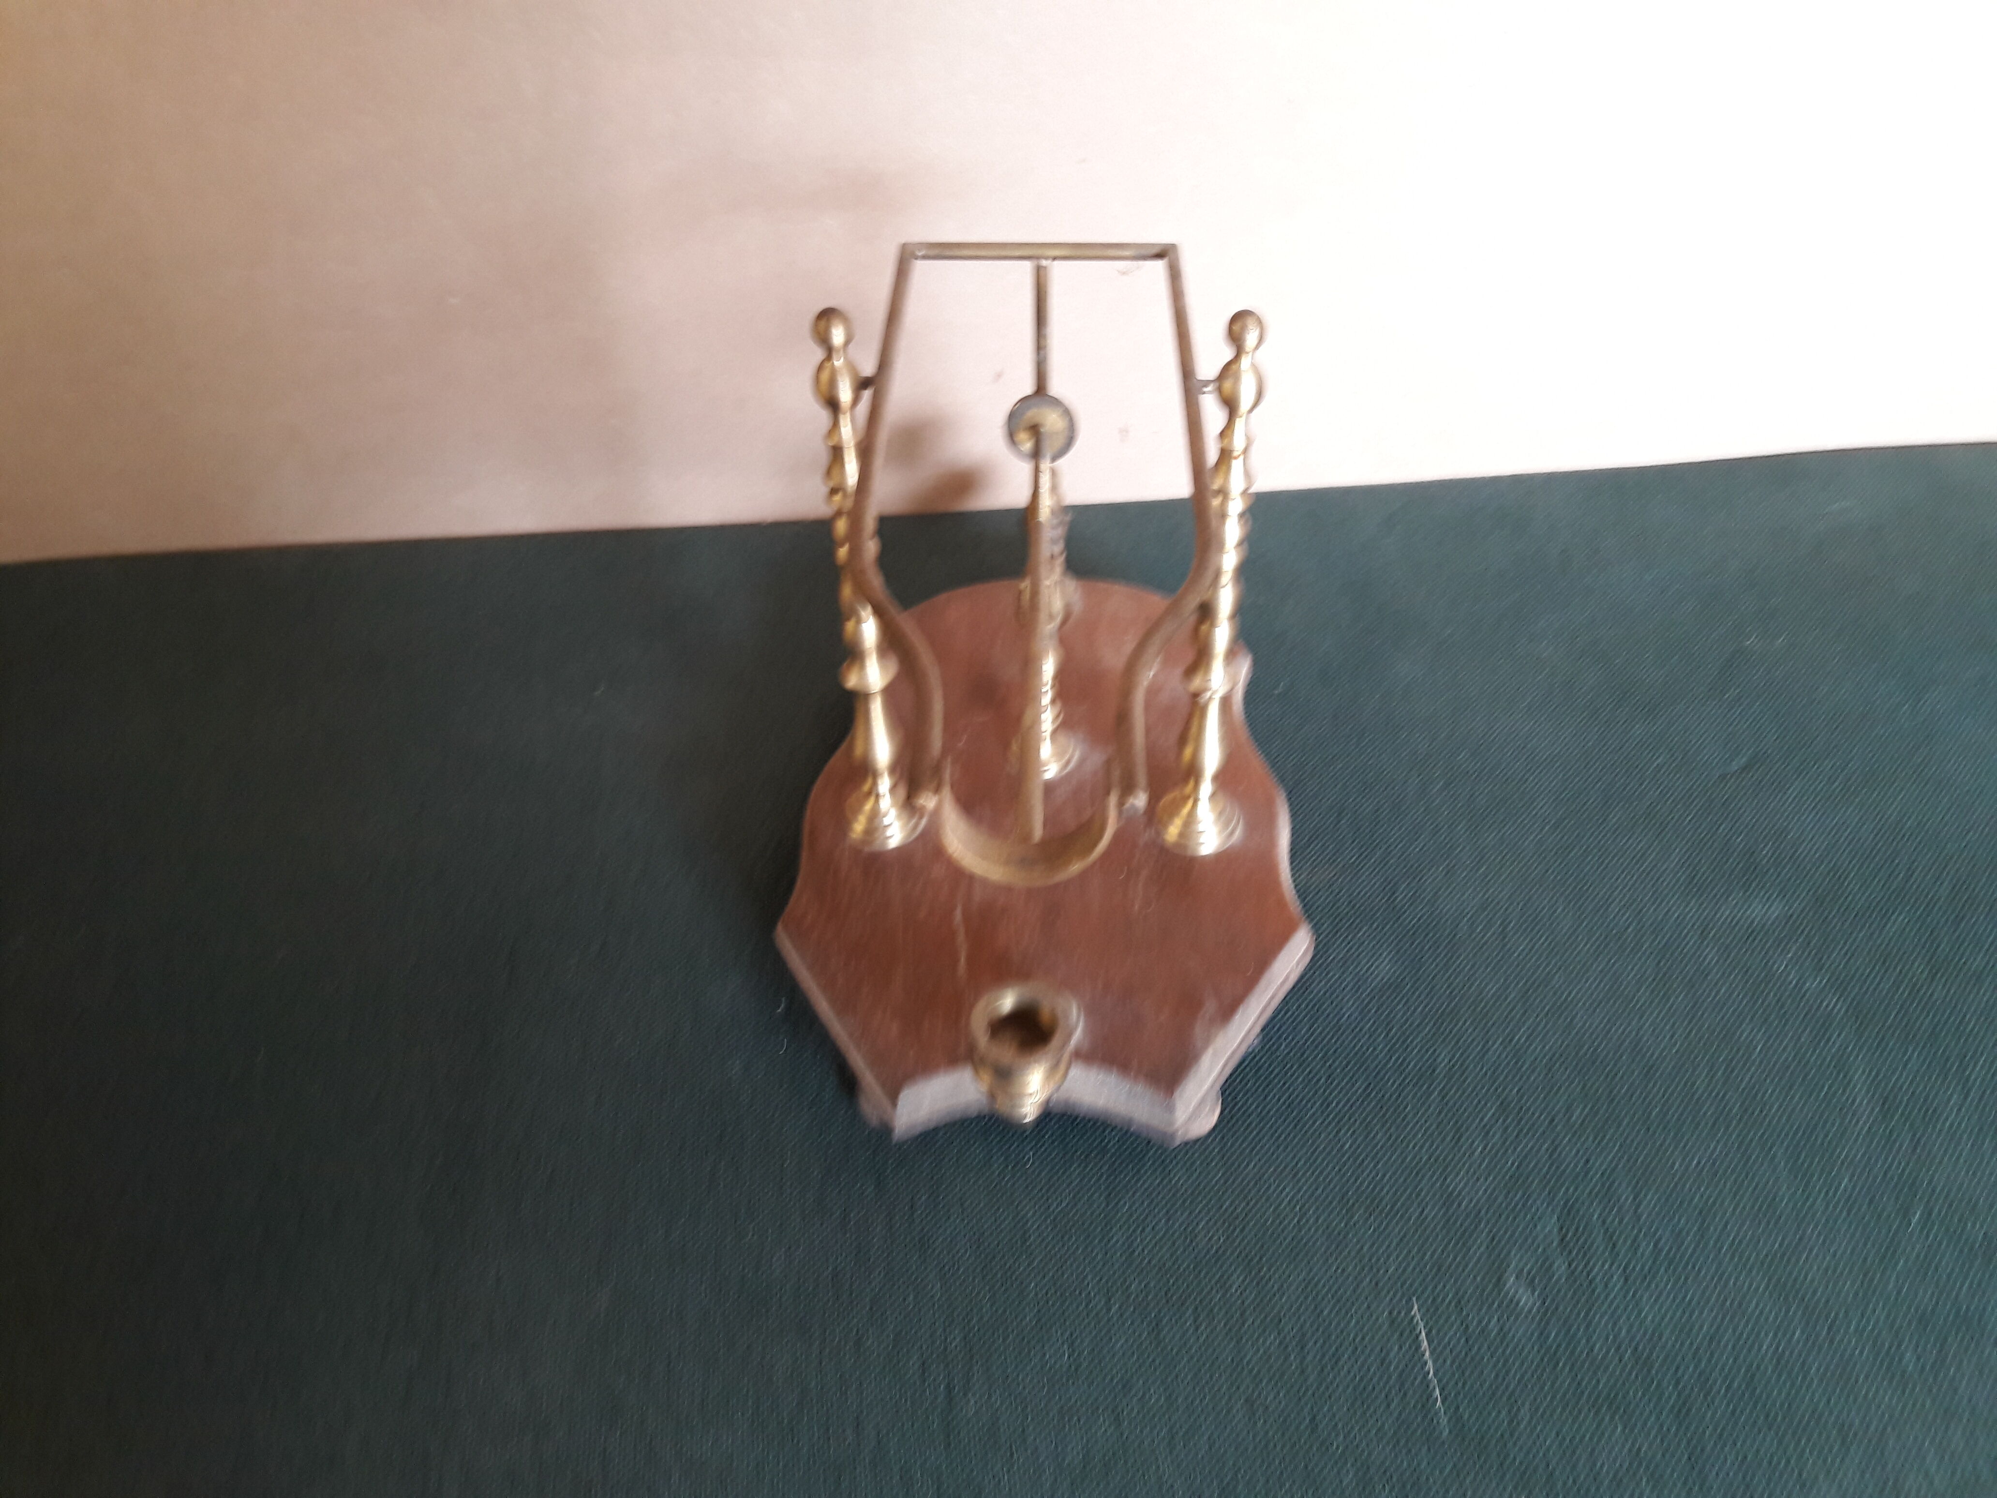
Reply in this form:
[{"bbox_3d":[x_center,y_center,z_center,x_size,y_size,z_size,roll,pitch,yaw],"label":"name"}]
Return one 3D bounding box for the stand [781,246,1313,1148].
[{"bbox_3d":[0.015,-0.049,0.503,0.175,0.242,0.256,0,43,1],"label":"stand"}]

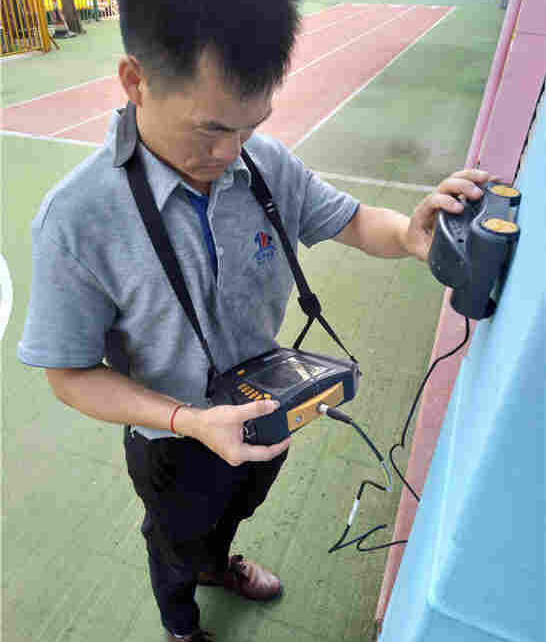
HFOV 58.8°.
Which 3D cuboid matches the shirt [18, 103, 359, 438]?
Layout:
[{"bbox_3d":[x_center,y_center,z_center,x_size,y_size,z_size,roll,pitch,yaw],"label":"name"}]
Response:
[{"bbox_3d":[-0.131,-0.059,0.830,0.560,0.560,0.290,-20,41,-24],"label":"shirt"}]

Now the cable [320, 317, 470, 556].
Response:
[{"bbox_3d":[0.199,0.252,0.892,0.280,0.560,0.180,-24,43,-27],"label":"cable"}]

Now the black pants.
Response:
[{"bbox_3d":[-0.147,0.499,1.228,0.380,0.910,0.310,-22,42,-26],"label":"black pants"}]

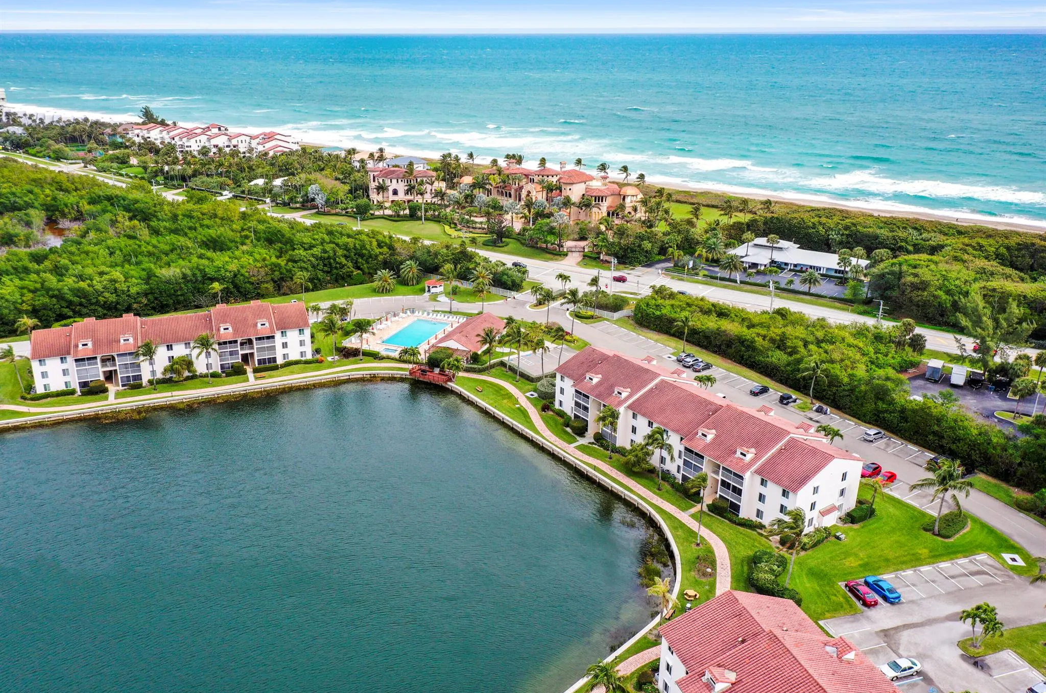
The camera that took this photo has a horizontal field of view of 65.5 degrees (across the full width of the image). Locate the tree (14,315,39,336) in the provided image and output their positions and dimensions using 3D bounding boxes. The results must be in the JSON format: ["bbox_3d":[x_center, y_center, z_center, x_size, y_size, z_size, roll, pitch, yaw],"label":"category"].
[{"bbox_3d":[-112.600,-2.970,185.520,5.600,7.990,5.400,0,21,0],"label":"tree"}]

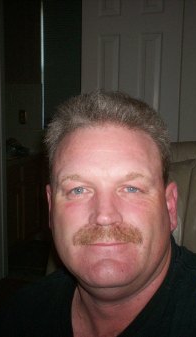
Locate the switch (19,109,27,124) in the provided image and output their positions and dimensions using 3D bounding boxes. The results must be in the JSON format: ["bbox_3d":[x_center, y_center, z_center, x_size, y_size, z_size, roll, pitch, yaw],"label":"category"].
[{"bbox_3d":[-0.640,-0.439,4.000,0.072,0.120,0.015,3,9,17],"label":"switch"}]

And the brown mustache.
[{"bbox_3d":[0.012,0.081,0.562,0.085,0.027,0.025,1,-3,4],"label":"brown mustache"}]

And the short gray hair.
[{"bbox_3d":[0.014,-0.032,0.655,0.177,0.150,0.190,1,-3,4],"label":"short gray hair"}]

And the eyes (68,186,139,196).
[{"bbox_3d":[0.007,0.028,0.572,0.088,0.013,0.020,1,-3,4],"label":"eyes"}]

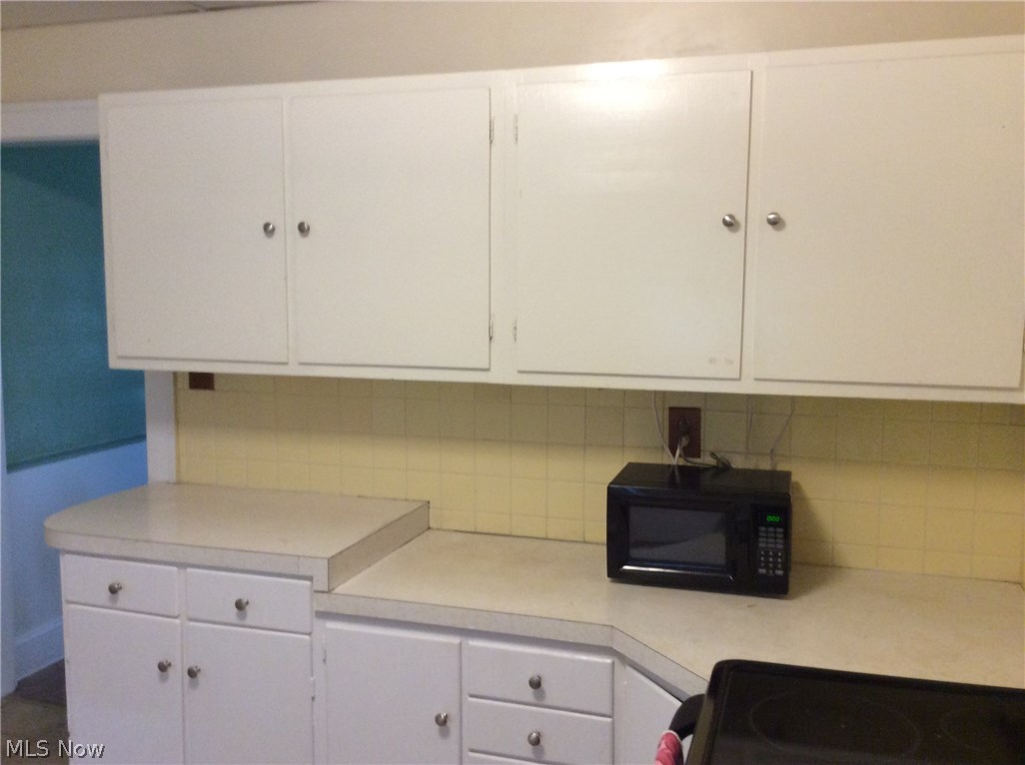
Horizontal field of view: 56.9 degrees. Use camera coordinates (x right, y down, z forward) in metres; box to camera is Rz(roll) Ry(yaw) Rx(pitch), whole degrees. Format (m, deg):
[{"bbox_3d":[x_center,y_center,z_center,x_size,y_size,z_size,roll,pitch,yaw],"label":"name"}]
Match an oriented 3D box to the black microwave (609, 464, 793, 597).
[{"bbox_3d":[0.488,0.366,2.430,0.437,0.250,0.320,2,6,16],"label":"black microwave"}]

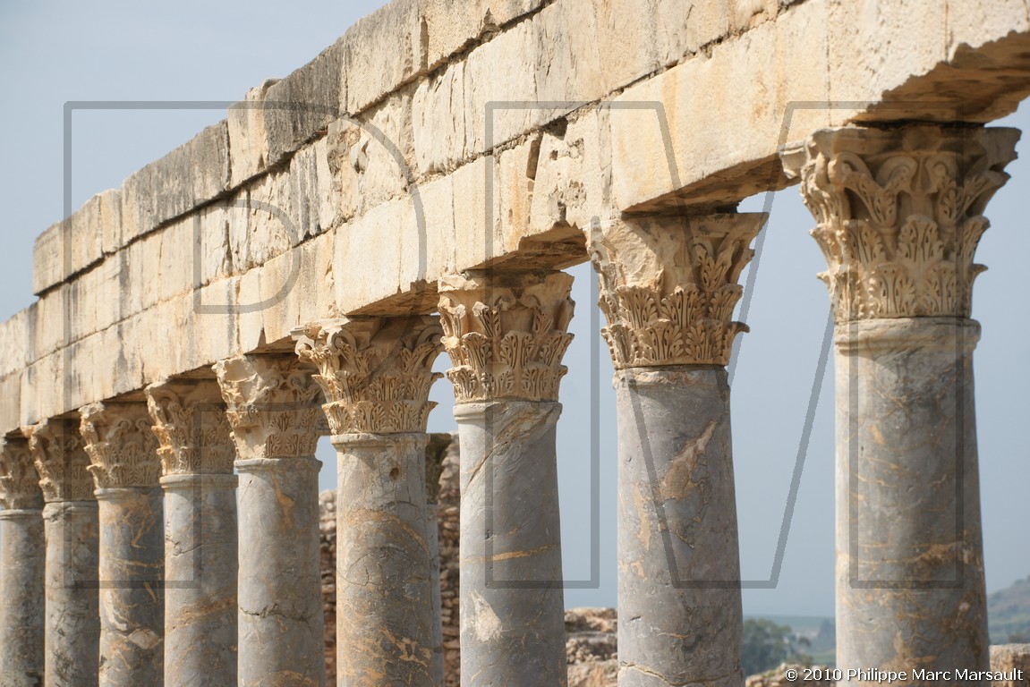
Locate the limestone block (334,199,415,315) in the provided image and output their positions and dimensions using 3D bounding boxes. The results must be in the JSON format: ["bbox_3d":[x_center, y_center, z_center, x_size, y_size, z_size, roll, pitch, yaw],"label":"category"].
[{"bbox_3d":[-0.456,-0.428,24.249,0.430,0.445,2.096,-1,-3,-12],"label":"limestone block"}]

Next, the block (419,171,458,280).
[{"bbox_3d":[-0.130,-0.519,22.728,0.430,0.445,0.851,-1,-3,-12],"label":"block"}]

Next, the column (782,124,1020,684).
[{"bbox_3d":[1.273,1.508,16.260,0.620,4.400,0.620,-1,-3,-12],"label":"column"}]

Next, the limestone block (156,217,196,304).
[{"bbox_3d":[-1.797,-0.512,30.485,0.430,0.464,1.607,-1,-3,-12],"label":"limestone block"}]

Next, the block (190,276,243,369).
[{"bbox_3d":[-1.482,-0.143,29.041,0.430,0.445,1.985,-1,-3,-12],"label":"block"}]

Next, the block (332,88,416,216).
[{"bbox_3d":[-0.463,-0.883,24.257,0.430,0.464,2.169,-1,-3,-12],"label":"block"}]

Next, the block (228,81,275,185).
[{"bbox_3d":[-1.206,-1.118,27.702,0.430,0.416,1.629,-1,-3,-12],"label":"block"}]

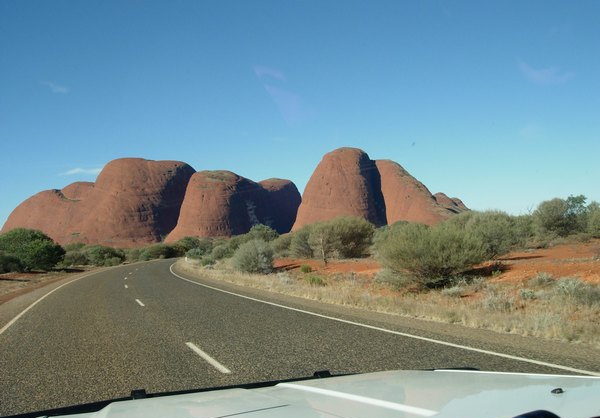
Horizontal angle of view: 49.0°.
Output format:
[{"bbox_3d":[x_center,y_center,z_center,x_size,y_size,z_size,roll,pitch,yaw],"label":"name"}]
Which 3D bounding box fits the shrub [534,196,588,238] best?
[{"bbox_3d":[22.938,0.660,58.000,4.930,3.870,4.190,-3,-3,0],"label":"shrub"}]

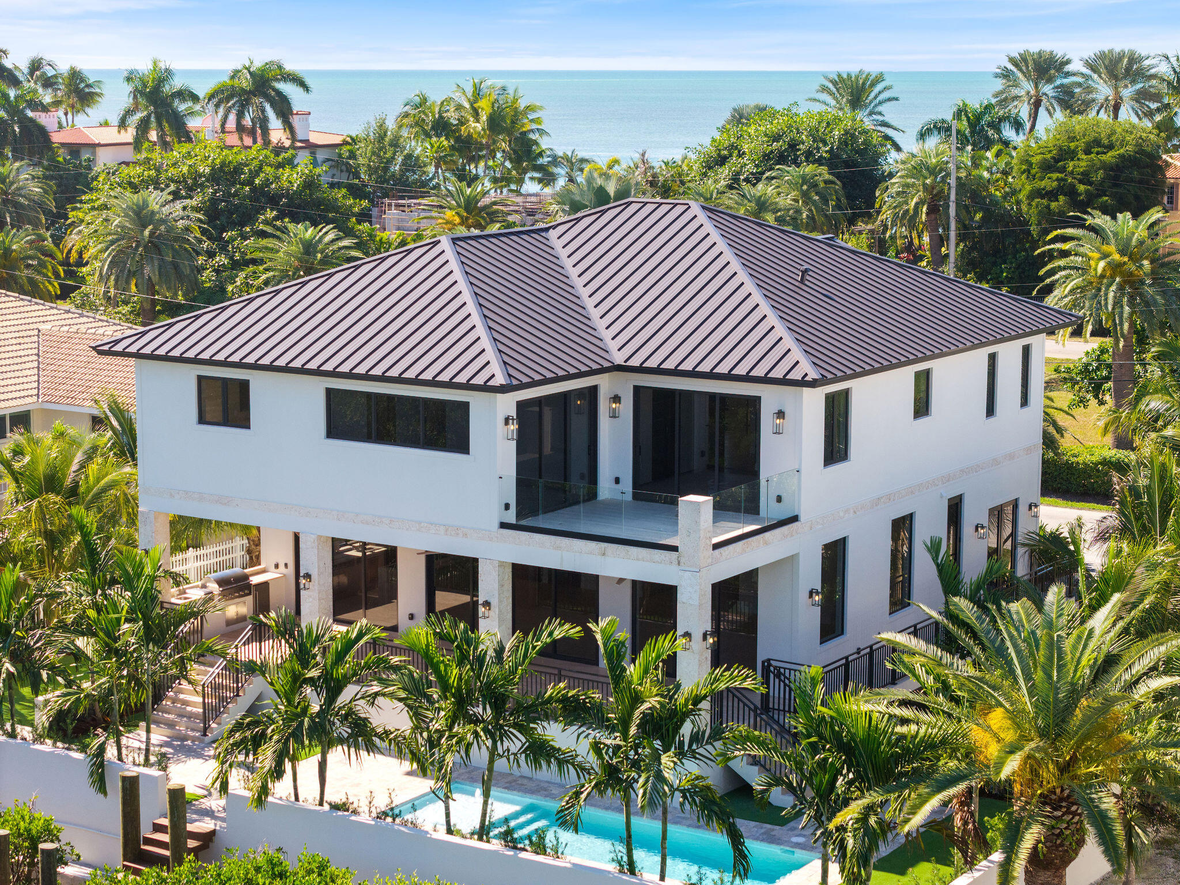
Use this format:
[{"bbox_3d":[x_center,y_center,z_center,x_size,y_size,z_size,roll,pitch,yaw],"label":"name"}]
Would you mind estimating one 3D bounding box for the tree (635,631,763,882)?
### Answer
[{"bbox_3d":[1.794,5.386,39.812,2.138,4.592,2.138,0,9,0],"label":"tree"}]

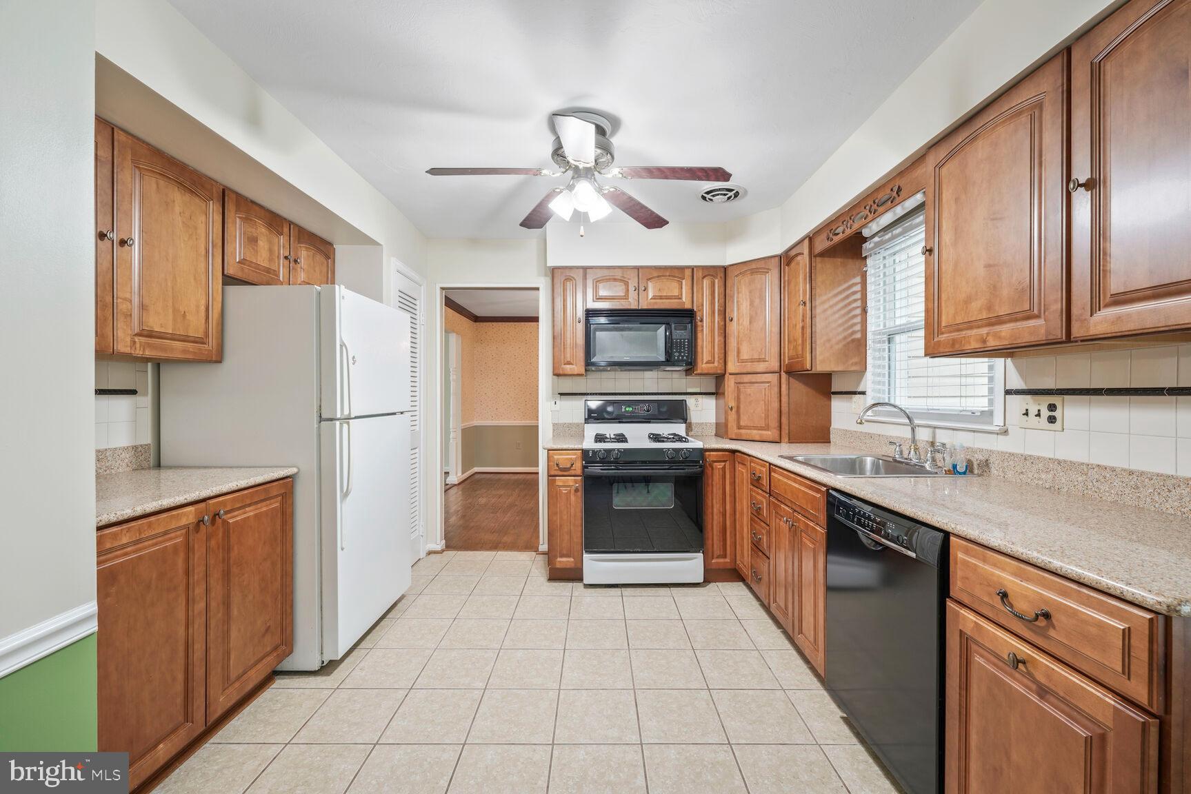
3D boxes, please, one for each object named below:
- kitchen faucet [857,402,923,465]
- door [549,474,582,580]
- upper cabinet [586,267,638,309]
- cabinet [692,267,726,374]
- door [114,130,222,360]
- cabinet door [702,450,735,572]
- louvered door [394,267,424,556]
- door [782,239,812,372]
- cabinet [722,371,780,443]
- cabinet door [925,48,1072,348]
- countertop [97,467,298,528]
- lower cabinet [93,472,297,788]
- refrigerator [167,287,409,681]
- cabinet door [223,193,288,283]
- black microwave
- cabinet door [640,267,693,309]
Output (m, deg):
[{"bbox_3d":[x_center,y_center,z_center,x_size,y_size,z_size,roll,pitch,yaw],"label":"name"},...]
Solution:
[{"bbox_3d":[1.319,0.165,2.077,0.294,0.277,0.260,0,0,0],"label":"kitchen faucet"},{"bbox_3d":[-0.191,0.822,3.010,0.222,0.620,0.030,0,0,0],"label":"door"},{"bbox_3d":[0.119,-0.766,3.431,0.377,0.303,0.330,0,0,0],"label":"upper cabinet"},{"bbox_3d":[0.804,-0.538,3.430,0.240,0.760,0.330,0,0,0],"label":"cabinet"},{"bbox_3d":[-1.612,-0.522,1.770,0.024,0.748,0.444,0,0,0],"label":"door"},{"bbox_3d":[0.787,0.724,2.962,0.192,0.742,0.024,0,0,0],"label":"cabinet door"},{"bbox_3d":[-1.318,0.192,3.275,0.035,2.035,0.480,0,0,0],"label":"louvered door"},{"bbox_3d":[1.202,-0.526,2.740,0.024,0.747,0.348,0,0,0],"label":"door"},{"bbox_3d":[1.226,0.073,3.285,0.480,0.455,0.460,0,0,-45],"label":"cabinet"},{"bbox_3d":[1.200,-0.510,1.425,0.030,0.737,0.505,0,0,0],"label":"cabinet door"},{"bbox_3d":[-1.615,0.332,1.579,0.630,0.037,0.925,0,0,0],"label":"countertop"},{"bbox_3d":[-1.625,0.790,1.574,0.610,0.880,0.910,0,0,0],"label":"lower cabinet"},{"bbox_3d":[-1.513,0.367,2.469,0.820,1.717,0.825,0,0,0],"label":"refrigerator"},{"bbox_3d":[-1.580,-0.700,2.180,0.030,0.370,0.420,0,0,0],"label":"cabinet door"},{"bbox_3d":[0.309,-0.412,3.405,0.757,0.404,0.385,0,0,0],"label":"black microwave"},{"bbox_3d":[0.496,-0.757,3.250,0.370,0.287,0.030,0,0,0],"label":"cabinet door"}]

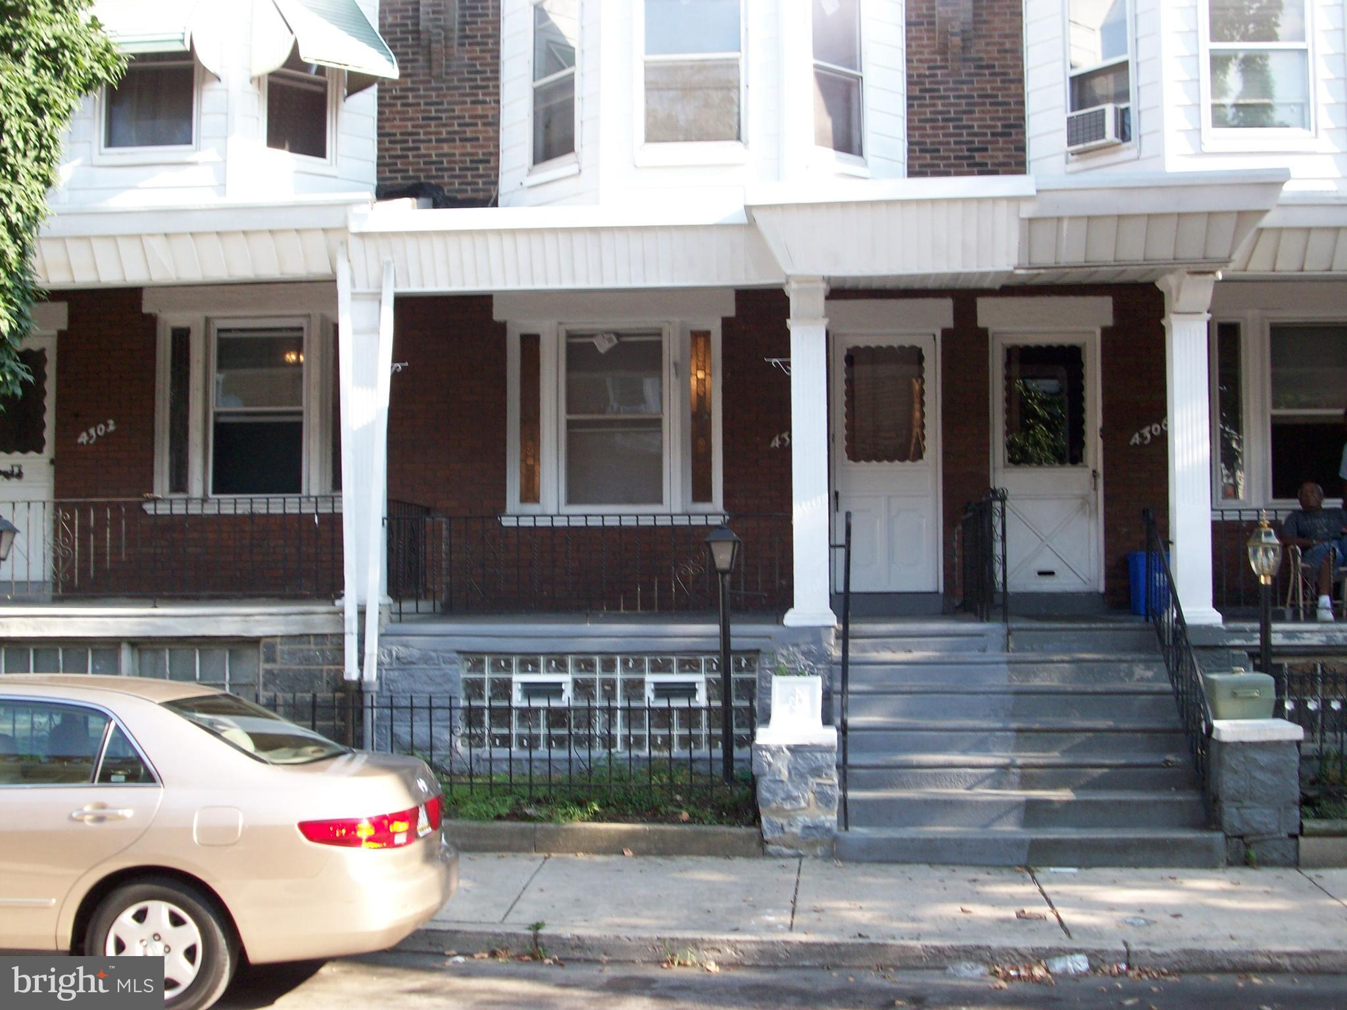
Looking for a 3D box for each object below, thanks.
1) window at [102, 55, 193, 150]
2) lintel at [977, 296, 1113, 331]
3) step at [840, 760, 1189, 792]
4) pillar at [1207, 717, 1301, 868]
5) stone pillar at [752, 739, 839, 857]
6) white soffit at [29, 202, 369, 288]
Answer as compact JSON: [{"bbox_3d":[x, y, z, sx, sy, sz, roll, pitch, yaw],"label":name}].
[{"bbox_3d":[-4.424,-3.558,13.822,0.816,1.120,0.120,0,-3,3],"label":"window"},{"bbox_3d":[3.202,-1.645,14.142,1.151,0.301,0.150,0,-3,5],"label":"lintel"},{"bbox_3d":[2.232,1.769,10.719,2.290,0.203,0.300,0,-3,3],"label":"step"},{"bbox_3d":[3.444,1.719,9.772,0.500,0.821,0.440,0,-3,5],"label":"pillar"},{"bbox_3d":[0.751,1.781,10.047,0.523,0.696,0.460,0,-3,5],"label":"stone pillar"},{"bbox_3d":[-3.565,-1.941,12.203,2.502,0.538,0.300,0,-3,3],"label":"white soffit"}]

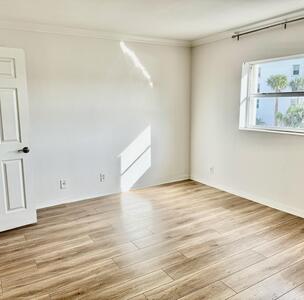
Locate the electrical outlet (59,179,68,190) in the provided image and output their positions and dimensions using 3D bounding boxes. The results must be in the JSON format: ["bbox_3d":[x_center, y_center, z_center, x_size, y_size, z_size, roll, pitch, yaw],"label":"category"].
[{"bbox_3d":[-1.248,0.491,3.925,0.075,0.118,0.012,-7,12,-31],"label":"electrical outlet"}]

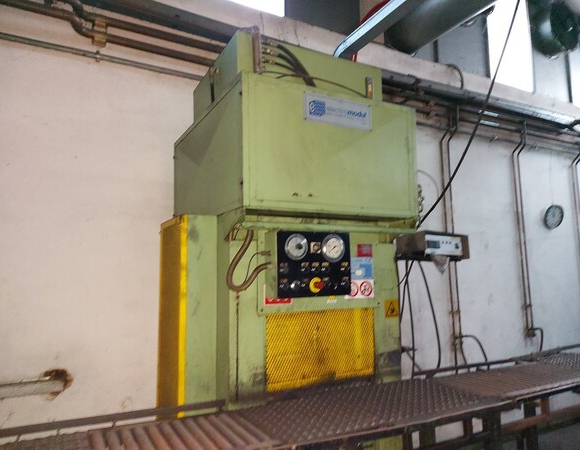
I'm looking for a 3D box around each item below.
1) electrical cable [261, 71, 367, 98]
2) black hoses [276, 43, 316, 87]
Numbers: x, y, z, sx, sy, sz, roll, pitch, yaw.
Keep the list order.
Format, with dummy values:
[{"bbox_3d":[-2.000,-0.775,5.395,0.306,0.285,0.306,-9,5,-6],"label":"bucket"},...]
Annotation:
[{"bbox_3d":[0.127,-0.645,1.877,0.560,0.055,0.070,3,-8,-28],"label":"electrical cable"},{"bbox_3d":[0.028,-0.707,1.843,0.200,0.180,0.080,3,-8,-28],"label":"black hoses"}]

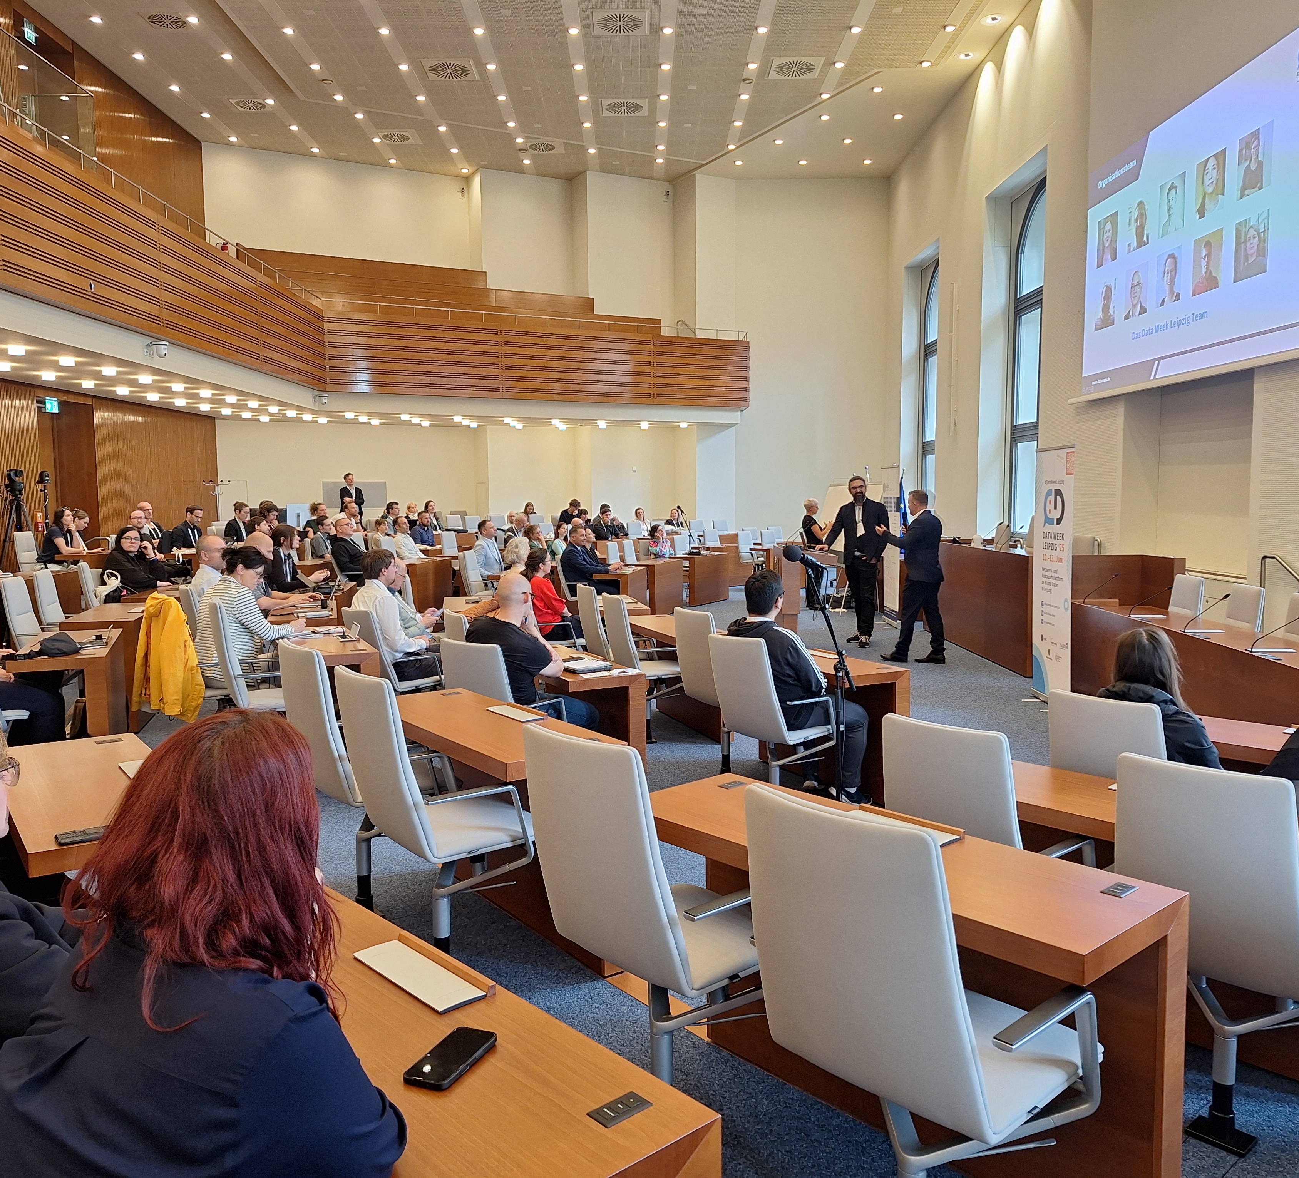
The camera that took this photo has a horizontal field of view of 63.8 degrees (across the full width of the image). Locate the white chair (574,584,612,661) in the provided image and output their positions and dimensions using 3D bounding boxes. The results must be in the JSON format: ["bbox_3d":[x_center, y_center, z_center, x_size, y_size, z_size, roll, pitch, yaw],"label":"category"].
[{"bbox_3d":[-0.212,0.455,8.160,0.620,1.000,0.600,-2,5,-21],"label":"white chair"}]

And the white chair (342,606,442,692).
[{"bbox_3d":[-1.666,0.600,6.854,0.555,0.990,0.570,5,7,45],"label":"white chair"}]

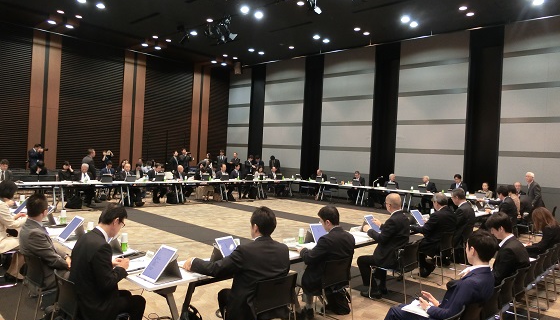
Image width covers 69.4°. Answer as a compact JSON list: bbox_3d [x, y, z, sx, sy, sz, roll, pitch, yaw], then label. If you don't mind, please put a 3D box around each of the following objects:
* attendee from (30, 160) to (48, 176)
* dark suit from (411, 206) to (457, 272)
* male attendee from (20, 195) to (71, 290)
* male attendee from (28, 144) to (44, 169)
[{"bbox_3d":[-7.683,0.608,12.965,0.750,1.180,0.550,3,1,42],"label":"attendee"},{"bbox_3d":[2.316,1.188,6.111,0.640,1.020,0.530,4,1,43],"label":"dark suit"},{"bbox_3d":[-2.096,0.936,3.818,0.500,1.270,0.770,4,1,43],"label":"male attendee"},{"bbox_3d":[-8.292,0.317,13.709,0.550,1.652,0.500,3,1,-12],"label":"male attendee"}]

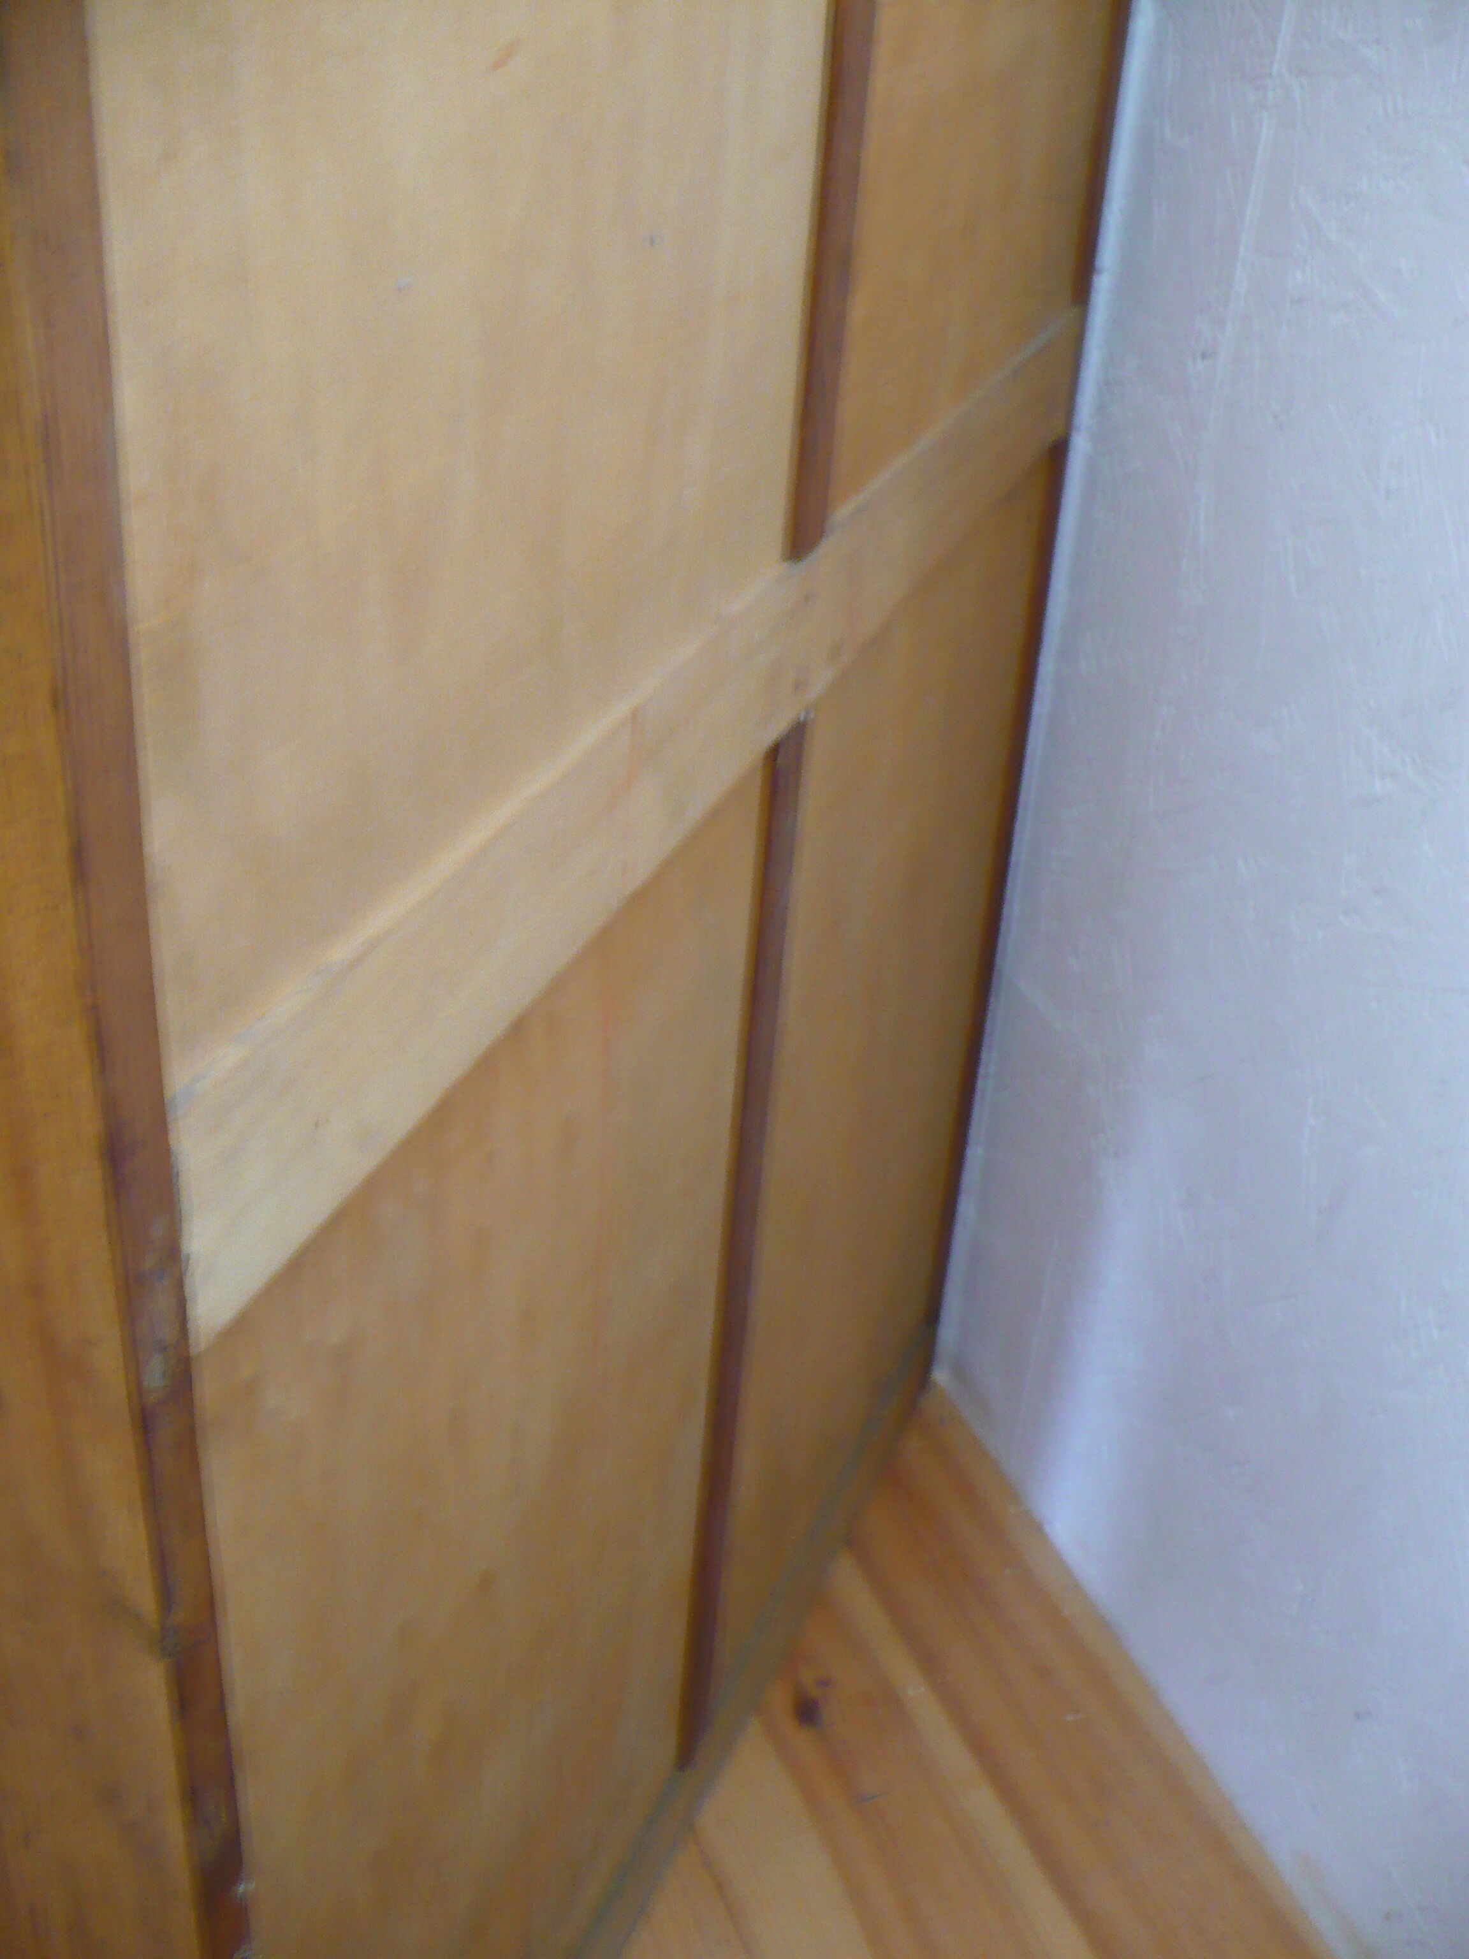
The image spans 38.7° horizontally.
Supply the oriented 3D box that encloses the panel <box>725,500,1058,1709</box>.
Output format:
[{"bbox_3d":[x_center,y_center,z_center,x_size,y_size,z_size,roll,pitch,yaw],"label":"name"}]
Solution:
[{"bbox_3d":[0.082,0.072,1.291,0.020,0.698,0.402,16,35,17],"label":"panel"}]

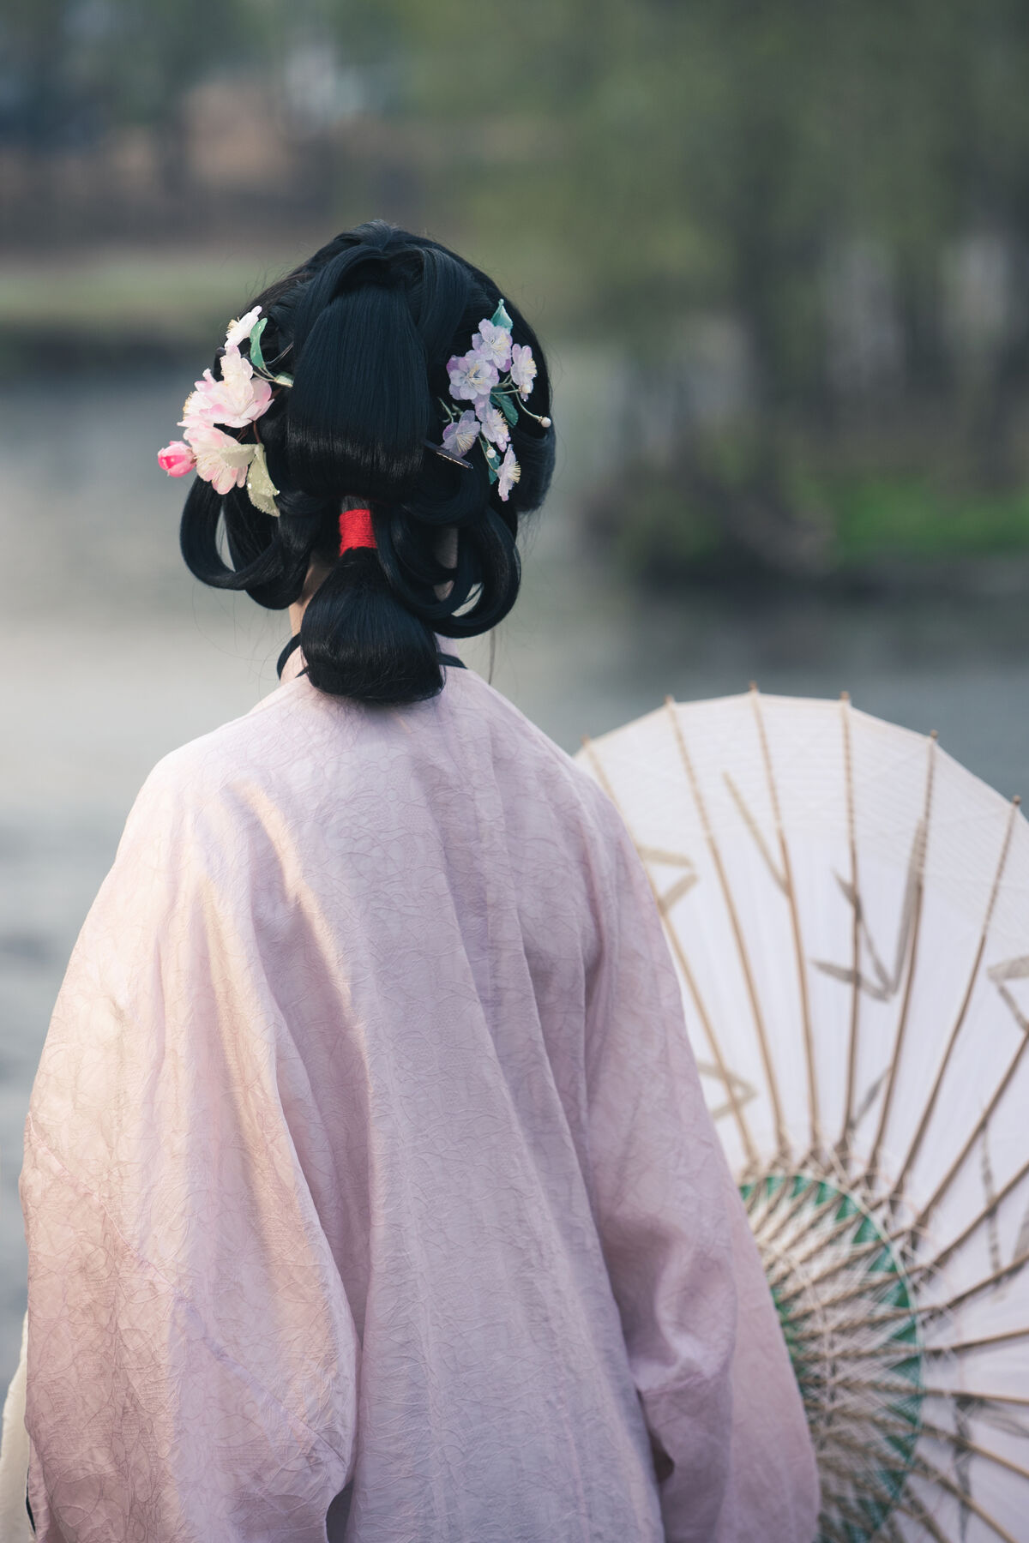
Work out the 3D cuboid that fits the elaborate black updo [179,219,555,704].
[{"bbox_3d":[-0.094,-0.197,3.870,0.235,0.300,0.250,1,5,13],"label":"elaborate black updo"}]

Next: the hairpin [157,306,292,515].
[{"bbox_3d":[-0.182,-0.227,3.830,0.055,0.130,0.080,-5,7,-43],"label":"hairpin"}]

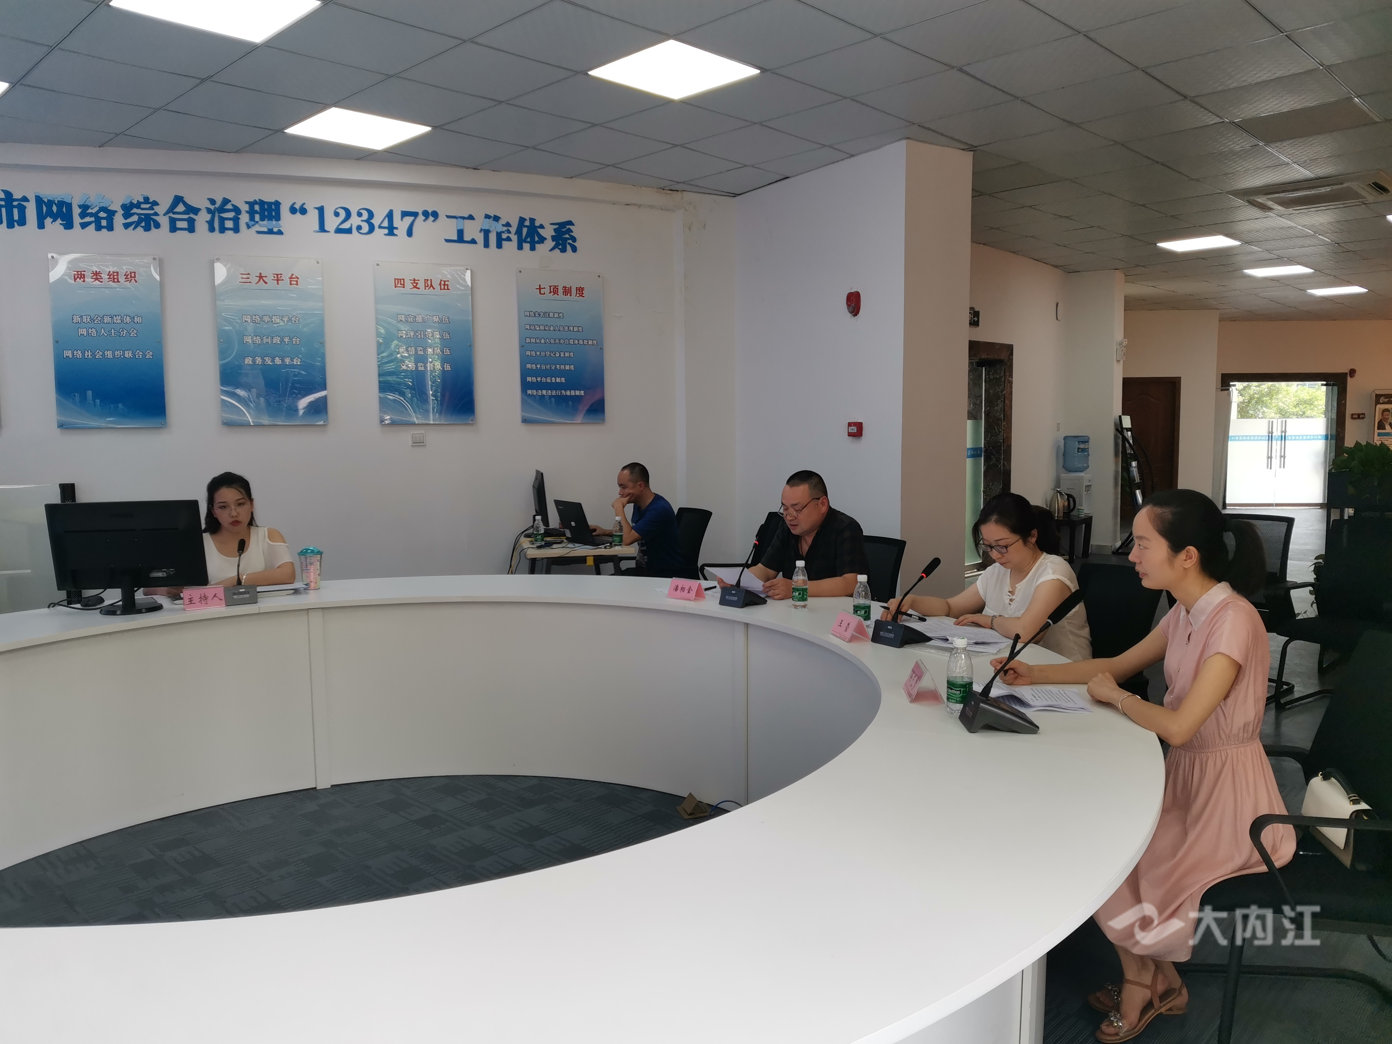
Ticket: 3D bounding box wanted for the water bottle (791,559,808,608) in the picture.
[{"bbox_3d":[0.405,0.238,4.075,0.063,0.187,0.063,0,5,0],"label":"water bottle"}]

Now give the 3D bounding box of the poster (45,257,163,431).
[{"bbox_3d":[-3.403,-1.040,6.061,0.584,0.995,0.020,-2,6,-19],"label":"poster"}]

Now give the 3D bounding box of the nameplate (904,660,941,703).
[{"bbox_3d":[0.580,0.402,2.673,0.083,0.082,0.146,0,5,3],"label":"nameplate"}]

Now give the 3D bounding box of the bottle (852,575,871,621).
[{"bbox_3d":[0.570,0.270,3.580,0.064,0.182,0.064,-1,5,0],"label":"bottle"}]

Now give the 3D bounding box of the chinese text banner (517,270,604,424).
[{"bbox_3d":[-0.878,-1.145,6.884,0.599,0.993,0.020,-3,6,-28],"label":"chinese text banner"}]

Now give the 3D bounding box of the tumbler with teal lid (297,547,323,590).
[{"bbox_3d":[-1.661,0.201,4.513,0.106,0.175,0.106,-1,5,0],"label":"tumbler with teal lid"}]

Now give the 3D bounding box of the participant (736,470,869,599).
[{"bbox_3d":[0.481,0.408,4.379,0.570,1.240,0.680,4,7,44],"label":"participant"}]

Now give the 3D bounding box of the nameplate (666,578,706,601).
[{"bbox_3d":[-0.038,0.273,4.305,0.150,0.082,0.078,4,7,38],"label":"nameplate"}]

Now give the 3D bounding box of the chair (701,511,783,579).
[{"bbox_3d":[0.304,0.441,5.935,0.600,0.945,0.570,-3,6,-21],"label":"chair"}]

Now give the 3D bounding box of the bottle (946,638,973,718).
[{"bbox_3d":[0.616,0.364,2.452,0.060,0.176,0.060,-1,5,0],"label":"bottle"}]

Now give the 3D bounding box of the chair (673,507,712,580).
[{"bbox_3d":[-0.245,0.426,5.902,0.580,0.960,0.570,-3,6,-24],"label":"chair"}]

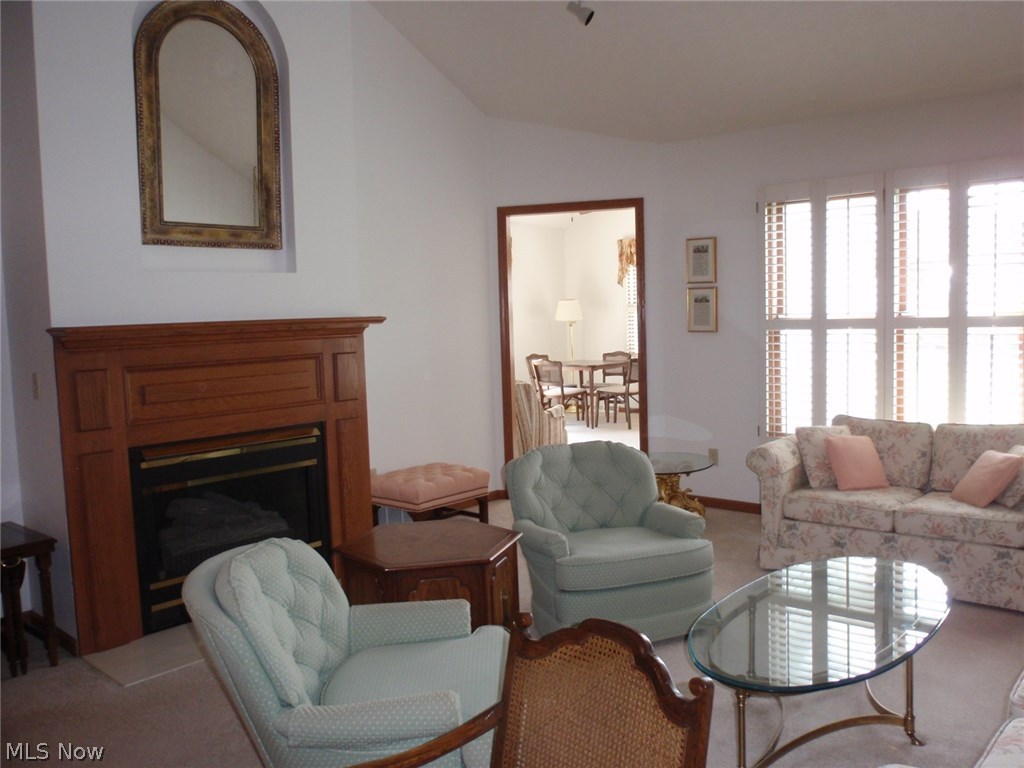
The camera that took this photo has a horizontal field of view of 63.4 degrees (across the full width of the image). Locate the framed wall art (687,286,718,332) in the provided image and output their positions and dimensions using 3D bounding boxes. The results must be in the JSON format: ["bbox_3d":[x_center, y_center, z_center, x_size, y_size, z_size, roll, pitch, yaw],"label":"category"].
[{"bbox_3d":[1.286,-0.496,5.584,0.224,0.302,0.025,3,7,42],"label":"framed wall art"}]

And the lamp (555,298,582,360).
[{"bbox_3d":[0.802,-0.386,11.335,0.375,1.532,0.375,3,7,42],"label":"lamp"}]

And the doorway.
[{"bbox_3d":[0.448,-0.213,5.961,1.042,2.134,0.128,-1,5,13],"label":"doorway"}]

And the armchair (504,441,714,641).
[{"bbox_3d":[0.400,0.665,3.734,0.750,0.770,0.790,-4,5,-18],"label":"armchair"}]

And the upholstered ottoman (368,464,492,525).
[{"bbox_3d":[-0.487,0.742,4.982,0.444,0.464,0.563,3,7,42],"label":"upholstered ottoman"}]

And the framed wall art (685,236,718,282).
[{"bbox_3d":[1.273,-0.824,5.556,0.225,0.302,0.025,3,7,42],"label":"framed wall art"}]

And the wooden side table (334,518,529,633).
[{"bbox_3d":[-0.317,0.866,3.298,0.651,0.493,0.750,0,5,19],"label":"wooden side table"}]

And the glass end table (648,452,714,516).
[{"bbox_3d":[0.879,0.700,5.046,0.691,0.444,0.691,3,7,42],"label":"glass end table"}]

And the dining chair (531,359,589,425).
[{"bbox_3d":[0.572,0.115,9.707,0.454,0.829,0.533,3,7,43],"label":"dining chair"}]

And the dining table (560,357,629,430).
[{"bbox_3d":[0.908,0.113,10.198,0.829,0.725,0.829,3,7,42],"label":"dining table"}]

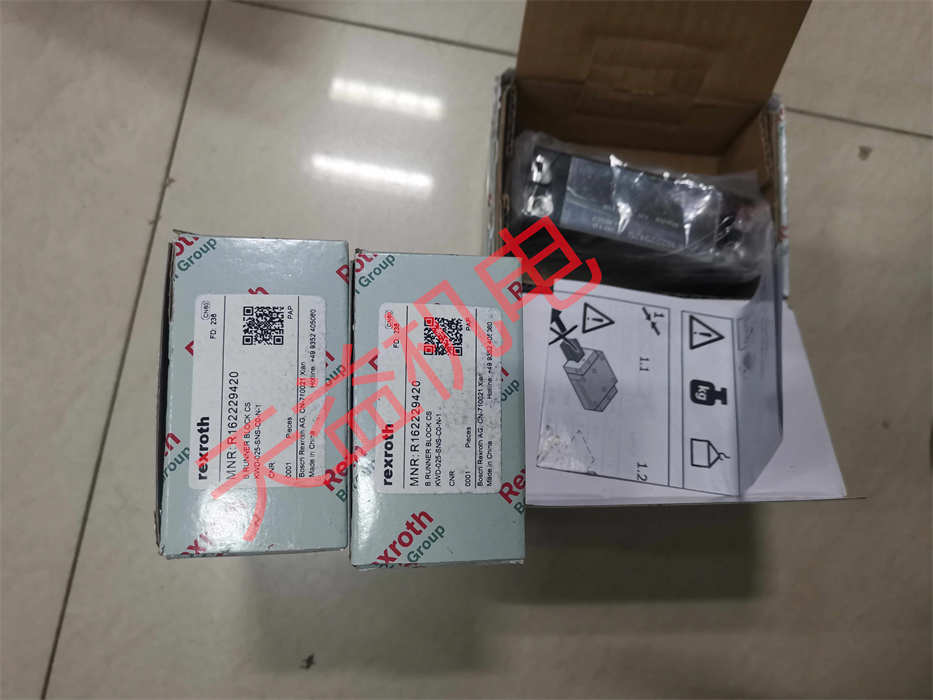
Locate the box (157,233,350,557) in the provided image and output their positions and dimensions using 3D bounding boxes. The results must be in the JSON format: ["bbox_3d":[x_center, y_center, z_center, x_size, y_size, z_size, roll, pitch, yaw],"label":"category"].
[{"bbox_3d":[-0.079,0.020,0.287,0.067,0.060,0.116,-1,80,-4],"label":"box"}]

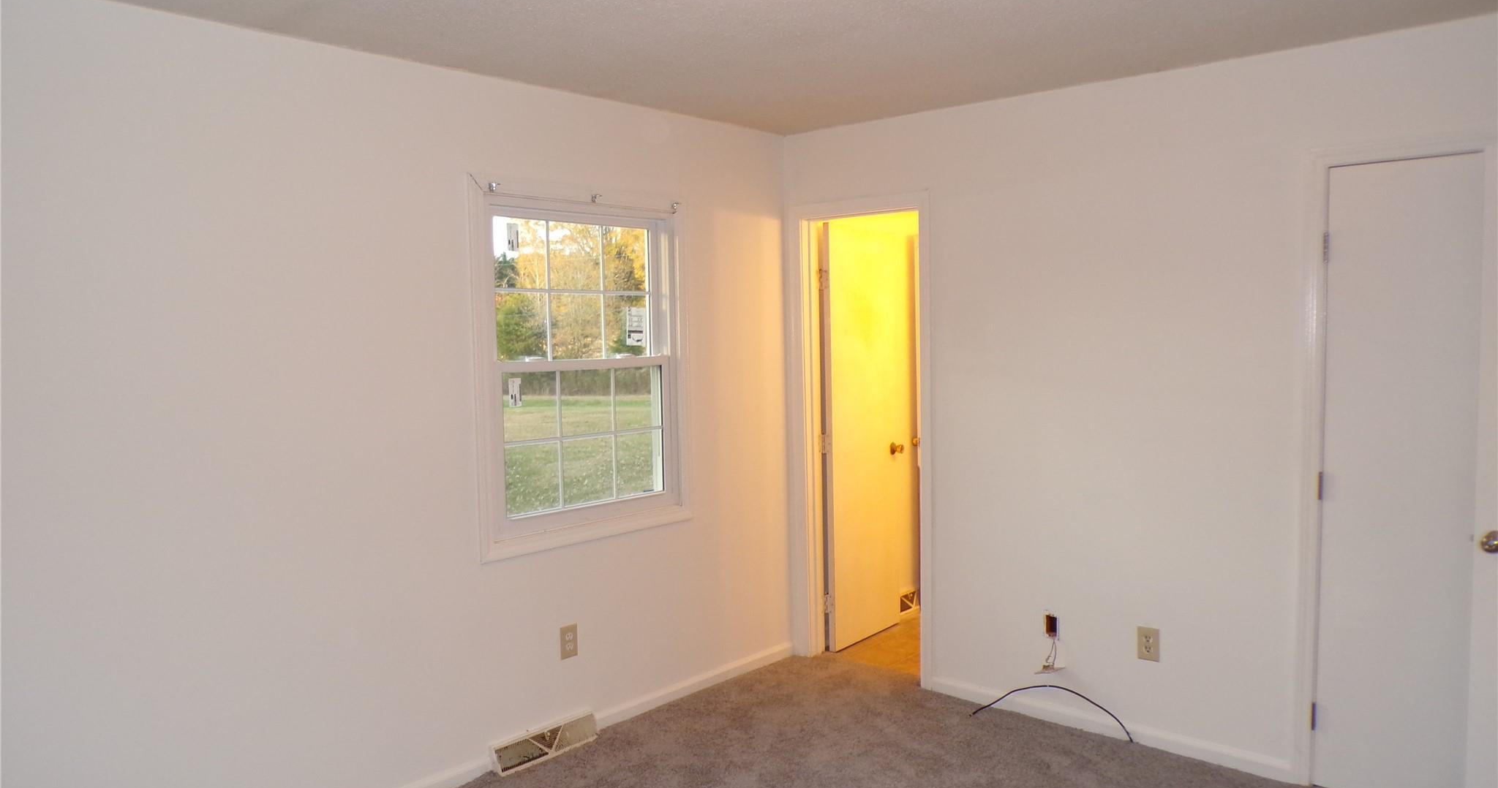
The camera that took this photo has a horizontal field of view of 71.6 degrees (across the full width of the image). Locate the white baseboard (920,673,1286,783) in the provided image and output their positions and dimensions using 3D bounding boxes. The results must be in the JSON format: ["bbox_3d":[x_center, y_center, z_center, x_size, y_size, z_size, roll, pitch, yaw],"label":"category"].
[{"bbox_3d":[1.302,1.254,3.958,1.395,0.064,0.016,2,5,41],"label":"white baseboard"}]

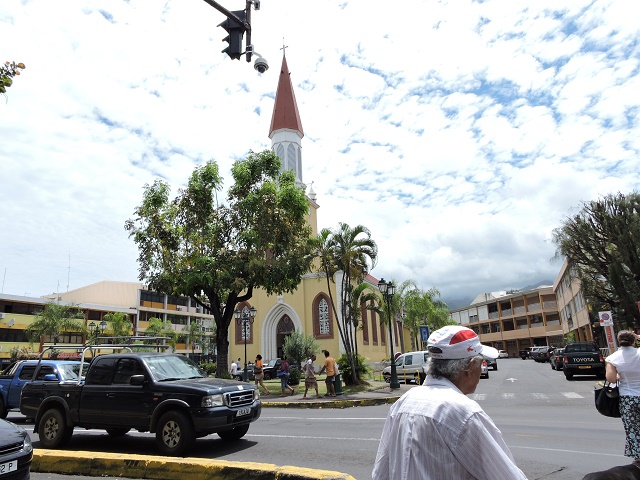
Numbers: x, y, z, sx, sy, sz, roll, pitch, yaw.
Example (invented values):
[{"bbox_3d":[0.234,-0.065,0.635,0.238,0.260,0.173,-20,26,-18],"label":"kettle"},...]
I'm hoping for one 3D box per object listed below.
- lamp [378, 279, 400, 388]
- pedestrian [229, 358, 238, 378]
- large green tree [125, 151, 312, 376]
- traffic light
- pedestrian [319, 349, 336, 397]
[{"bbox_3d":[3.308,4.280,20.425,0.500,4.860,1.500,-9,-17,26],"label":"lamp"},{"bbox_3d":[-5.814,8.998,29.773,0.520,1.696,0.450,9,-19,-36],"label":"pedestrian"},{"bbox_3d":[-5.708,1.573,25.910,11.000,13.300,10.500,1,-15,-12],"label":"large green tree"},{"bbox_3d":[-1.529,-3.604,7.800,0.420,0.930,0.370,-15,-20,37],"label":"traffic light"},{"bbox_3d":[0.296,5.084,16.972,0.600,1.730,0.550,-6,-16,17],"label":"pedestrian"}]

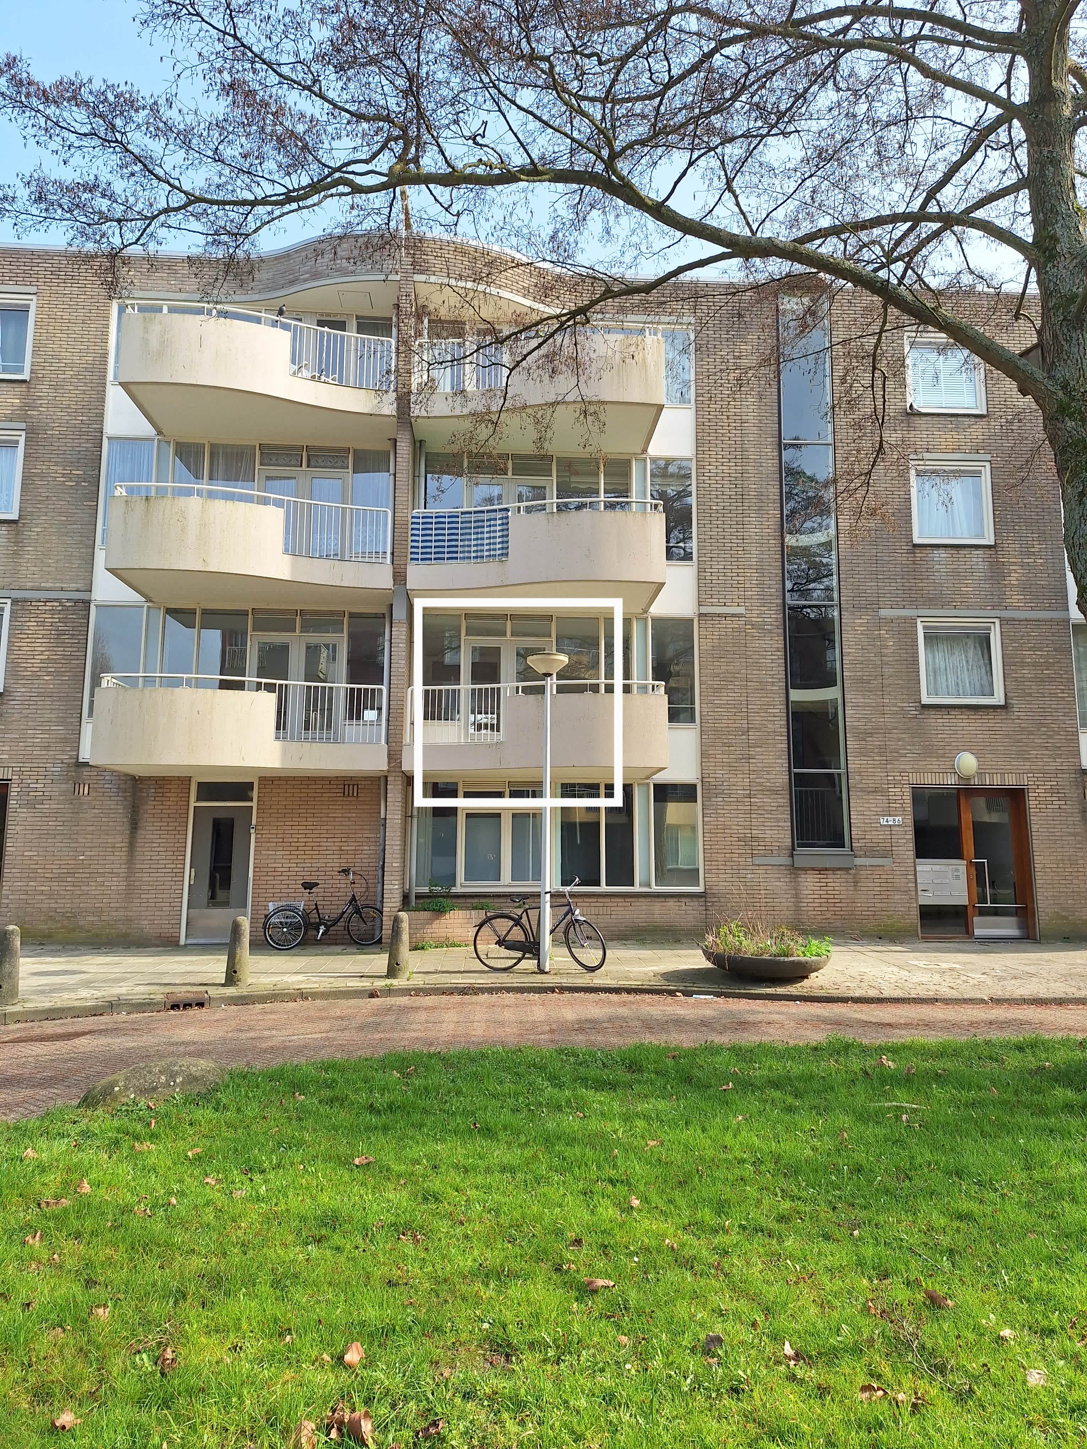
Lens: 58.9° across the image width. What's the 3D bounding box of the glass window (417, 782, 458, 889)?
[{"bbox_3d":[-1.623,1.691,14.809,0.632,1.661,0.100,1,-8,-3],"label":"glass window"}]

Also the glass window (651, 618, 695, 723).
[{"bbox_3d":[2.111,-0.892,15.679,0.708,1.749,0.100,1,-8,-3],"label":"glass window"}]

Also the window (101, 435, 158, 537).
[{"bbox_3d":[-6.555,-3.720,15.312,0.785,1.812,0.080,1,-8,-5],"label":"window"}]

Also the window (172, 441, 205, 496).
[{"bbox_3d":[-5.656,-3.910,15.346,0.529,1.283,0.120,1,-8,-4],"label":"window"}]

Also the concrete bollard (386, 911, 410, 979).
[{"bbox_3d":[-1.704,2.613,11.389,0.250,0.771,0.250,2,-9,-8],"label":"concrete bollard"}]

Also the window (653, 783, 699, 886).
[{"bbox_3d":[2.111,1.758,15.309,0.758,1.628,0.080,1,-8,-5],"label":"window"}]

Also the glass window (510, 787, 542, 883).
[{"bbox_3d":[-0.227,1.711,14.893,0.613,1.514,0.100,1,-8,-3],"label":"glass window"}]

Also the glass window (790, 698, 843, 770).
[{"bbox_3d":[4.448,0.153,15.665,0.845,1.191,0.100,1,-8,-3],"label":"glass window"}]

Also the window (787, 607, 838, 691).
[{"bbox_3d":[4.423,-1.249,15.805,0.854,1.424,0.120,1,-8,-4],"label":"window"}]

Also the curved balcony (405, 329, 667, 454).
[{"bbox_3d":[-0.143,-5.281,15.105,3.800,1.270,1.760,1,-8,-5],"label":"curved balcony"}]

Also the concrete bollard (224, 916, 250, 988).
[{"bbox_3d":[-3.473,2.582,10.980,0.290,0.774,0.290,1,-8,-3],"label":"concrete bollard"}]

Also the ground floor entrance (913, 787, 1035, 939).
[{"bbox_3d":[7.059,2.282,15.899,1.980,2.460,0.350,1,-8,-3],"label":"ground floor entrance"}]

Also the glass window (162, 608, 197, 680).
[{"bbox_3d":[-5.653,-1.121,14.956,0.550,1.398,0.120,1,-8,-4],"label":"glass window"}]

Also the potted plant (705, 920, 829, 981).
[{"bbox_3d":[2.720,2.723,11.709,1.605,0.711,1.600,1,-8,-3],"label":"potted plant"}]

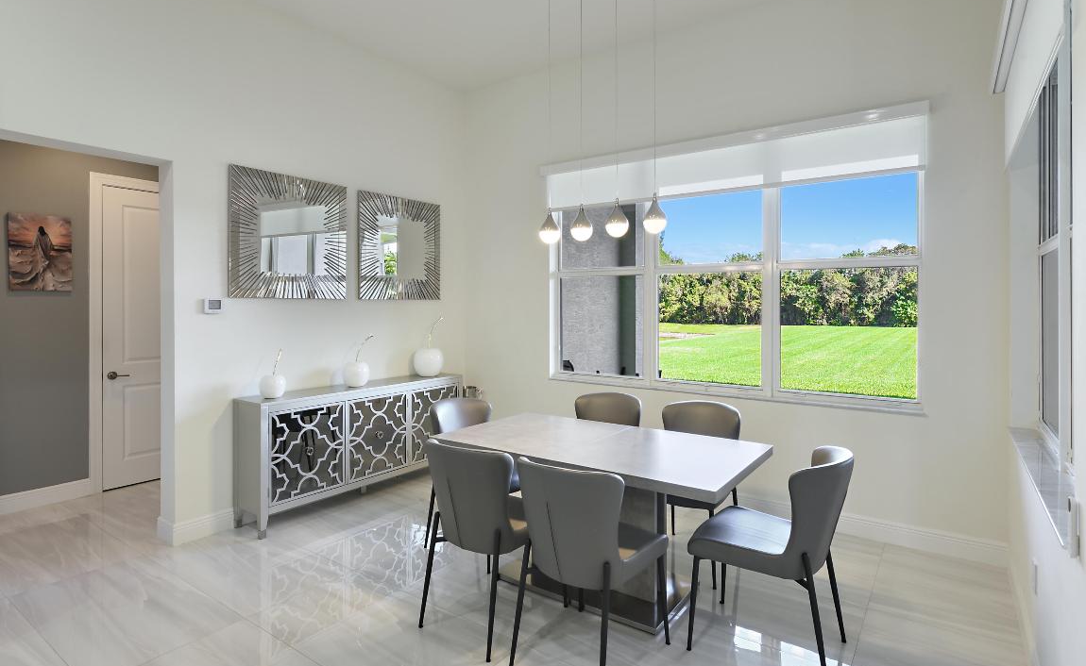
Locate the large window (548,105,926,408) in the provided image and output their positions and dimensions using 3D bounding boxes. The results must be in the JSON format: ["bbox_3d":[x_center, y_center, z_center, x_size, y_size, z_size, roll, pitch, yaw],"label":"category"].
[{"bbox_3d":[1.205,-0.493,4.326,2.800,1.885,0.130,2,3,36],"label":"large window"}]

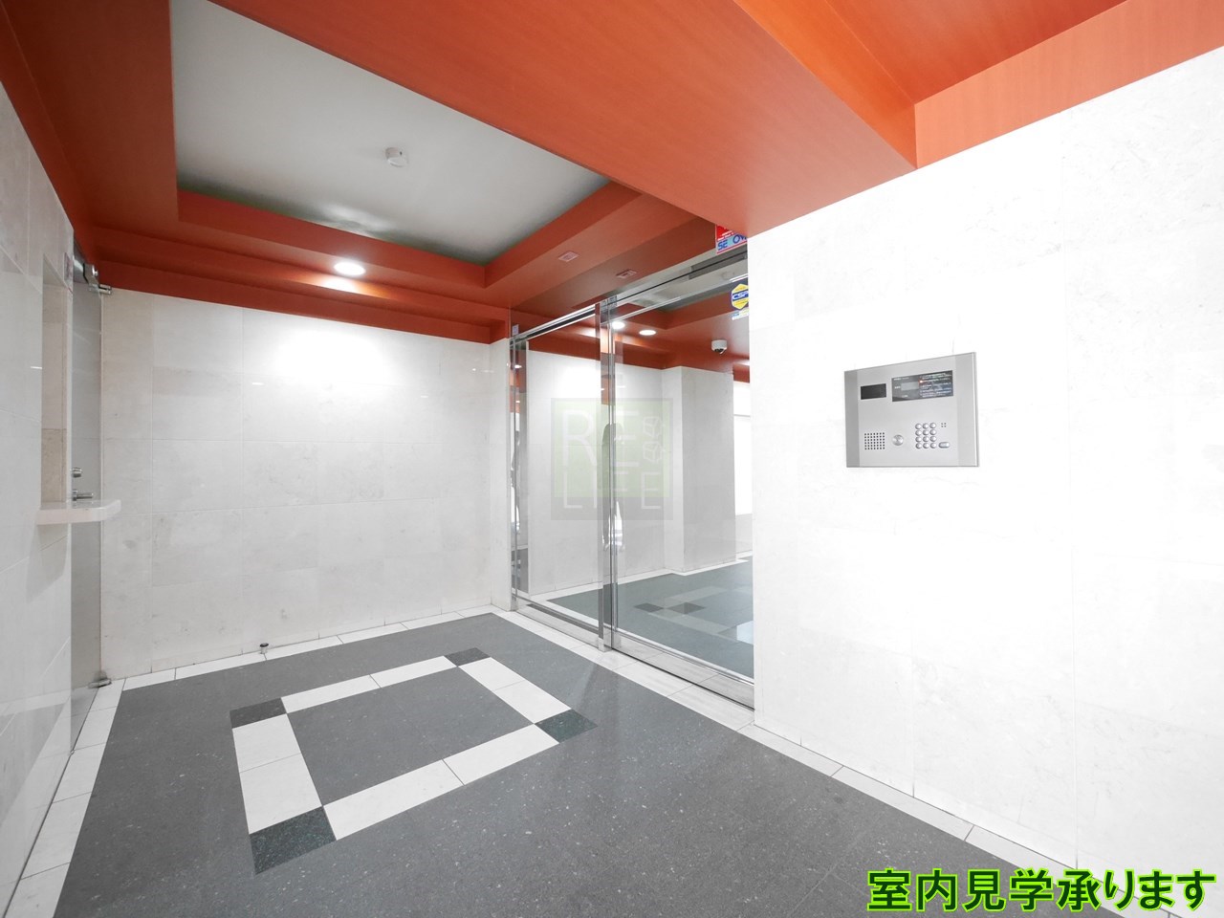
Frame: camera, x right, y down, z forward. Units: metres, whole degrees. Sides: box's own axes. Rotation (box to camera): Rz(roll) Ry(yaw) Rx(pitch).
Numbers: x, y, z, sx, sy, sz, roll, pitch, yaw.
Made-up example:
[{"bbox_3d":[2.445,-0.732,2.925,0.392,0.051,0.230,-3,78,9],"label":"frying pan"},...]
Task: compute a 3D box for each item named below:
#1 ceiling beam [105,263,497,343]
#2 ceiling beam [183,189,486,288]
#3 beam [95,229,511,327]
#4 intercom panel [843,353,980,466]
[{"bbox_3d":[-1.835,-0.981,3.309,2.207,0.129,0.113,-1,0,-40],"label":"ceiling beam"},{"bbox_3d":[-1.506,-1.219,2.917,1.570,0.146,0.113,-1,0,-40],"label":"ceiling beam"},{"bbox_3d":[-1.743,-1.095,3.198,2.207,0.095,0.223,-1,0,-40],"label":"beam"},{"bbox_3d":[0.994,-0.147,1.668,0.034,0.350,0.392,0,-1,-40],"label":"intercom panel"}]

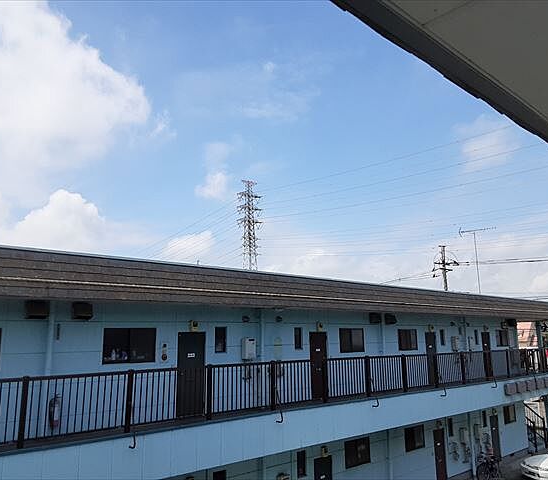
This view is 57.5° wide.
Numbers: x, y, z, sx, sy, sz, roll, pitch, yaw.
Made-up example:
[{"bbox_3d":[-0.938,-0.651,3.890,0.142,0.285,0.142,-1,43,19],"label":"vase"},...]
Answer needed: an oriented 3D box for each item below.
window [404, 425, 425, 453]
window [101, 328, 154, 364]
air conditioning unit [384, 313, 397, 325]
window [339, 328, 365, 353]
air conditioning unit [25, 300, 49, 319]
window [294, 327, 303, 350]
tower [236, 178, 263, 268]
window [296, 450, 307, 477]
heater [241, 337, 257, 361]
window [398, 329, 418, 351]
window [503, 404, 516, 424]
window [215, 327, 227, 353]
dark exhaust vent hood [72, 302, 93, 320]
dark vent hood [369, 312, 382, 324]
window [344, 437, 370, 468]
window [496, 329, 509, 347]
[{"bbox_3d":[4.770,6.691,16.835,1.140,0.723,0.100,9,-15,-41],"label":"window"},{"bbox_3d":[-3.084,2.283,10.757,1.215,0.740,0.100,9,-14,-42],"label":"window"},{"bbox_3d":[3.944,2.673,16.790,0.338,0.333,0.227,9,-15,-41],"label":"air conditioning unit"},{"bbox_3d":[2.441,3.117,15.467,1.170,0.712,0.100,9,-15,-41],"label":"window"},{"bbox_3d":[-4.440,1.311,9.372,0.338,0.333,0.227,9,-15,-41],"label":"air conditioning unit"},{"bbox_3d":[0.688,2.756,13.933,0.265,0.568,0.100,9,-15,-41],"label":"window"},{"bbox_3d":[-7.881,8.467,166.445,11.000,59.905,7.500,10,-16,-43],"label":"tower"},{"bbox_3d":[0.766,6.118,13.615,0.340,0.658,0.100,9,-14,-42],"label":"window"},{"bbox_3d":[-0.624,2.803,12.827,0.347,0.561,0.170,9,-14,-42],"label":"heater"},{"bbox_3d":[4.704,3.501,17.466,1.124,0.708,0.100,9,-15,-41],"label":"window"},{"bbox_3d":[10.615,7.846,22.435,1.122,0.747,0.100,9,-14,-42],"label":"window"},{"bbox_3d":[-1.305,2.480,12.373,0.357,0.614,0.100,9,-14,-42],"label":"window"},{"bbox_3d":[-3.779,1.418,9.957,0.338,0.333,0.227,9,-15,-41],"label":"dark exhaust vent hood"},{"bbox_3d":[3.388,2.621,16.564,0.372,0.323,0.200,9,-14,-42],"label":"dark vent hood"},{"bbox_3d":[2.570,6.480,15.222,1.188,0.780,0.100,9,-14,-42],"label":"window"},{"bbox_3d":[10.540,4.535,22.983,1.239,0.734,0.100,9,-14,-42],"label":"window"}]

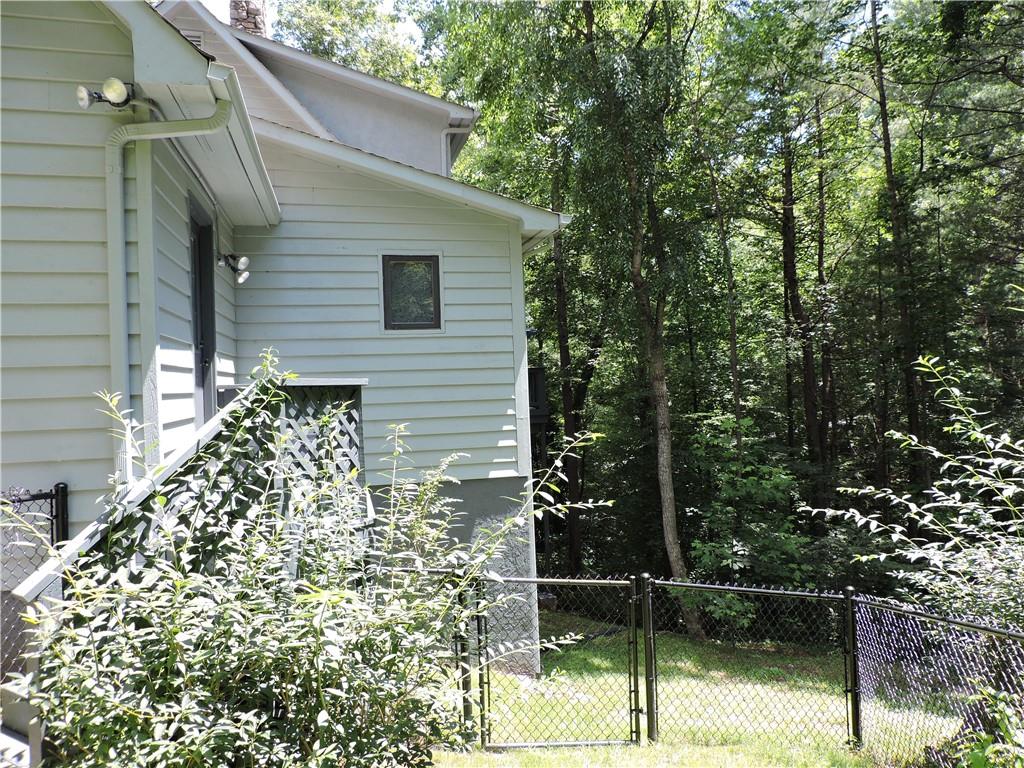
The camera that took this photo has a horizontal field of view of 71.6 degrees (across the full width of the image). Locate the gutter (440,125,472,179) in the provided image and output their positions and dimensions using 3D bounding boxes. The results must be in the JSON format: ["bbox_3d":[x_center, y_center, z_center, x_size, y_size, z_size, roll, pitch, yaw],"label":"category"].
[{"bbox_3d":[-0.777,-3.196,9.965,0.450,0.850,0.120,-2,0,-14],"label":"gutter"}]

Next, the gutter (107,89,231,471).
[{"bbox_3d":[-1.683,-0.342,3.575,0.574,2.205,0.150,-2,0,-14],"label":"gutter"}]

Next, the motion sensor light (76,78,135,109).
[{"bbox_3d":[-1.953,-1.395,3.410,0.224,0.149,0.190,-2,0,-14],"label":"motion sensor light"}]

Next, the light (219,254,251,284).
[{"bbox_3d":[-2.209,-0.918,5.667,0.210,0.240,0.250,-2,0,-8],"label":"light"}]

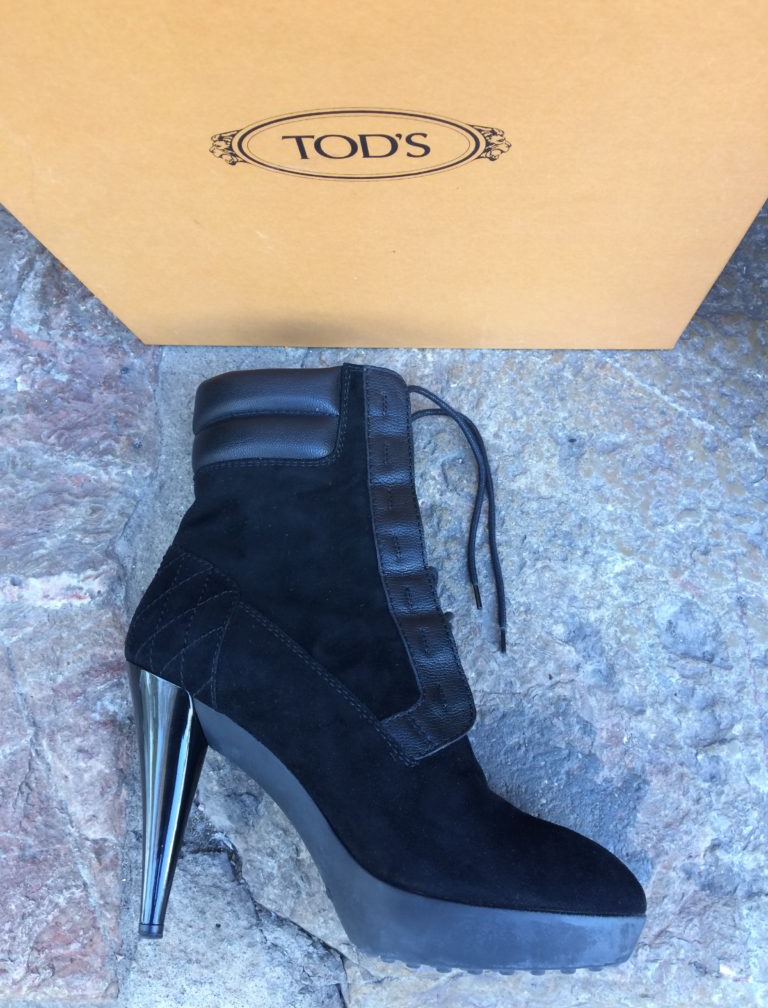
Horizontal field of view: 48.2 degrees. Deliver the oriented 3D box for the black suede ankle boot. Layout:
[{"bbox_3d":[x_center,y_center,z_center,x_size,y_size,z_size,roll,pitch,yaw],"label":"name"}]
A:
[{"bbox_3d":[-0.003,0.066,0.382,0.233,0.090,0.249,1,80,6],"label":"black suede ankle boot"}]

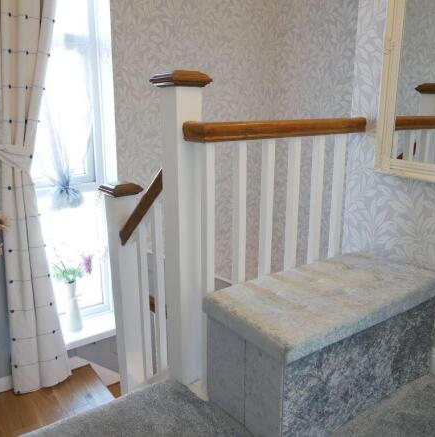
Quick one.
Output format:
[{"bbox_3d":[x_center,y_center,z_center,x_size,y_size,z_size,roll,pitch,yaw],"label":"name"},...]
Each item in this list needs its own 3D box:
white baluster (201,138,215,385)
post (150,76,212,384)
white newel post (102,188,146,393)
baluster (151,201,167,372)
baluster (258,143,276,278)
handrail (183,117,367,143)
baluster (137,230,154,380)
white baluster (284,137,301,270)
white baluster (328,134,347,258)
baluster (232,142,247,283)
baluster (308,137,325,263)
[{"bbox_3d":[-0.029,0.182,1.448,0.031,0.860,0.031,-10,17,-35],"label":"white baluster"},{"bbox_3d":[-0.115,0.062,1.489,0.141,1.064,0.141,-10,17,-35],"label":"post"},{"bbox_3d":[-0.406,0.347,1.979,0.137,1.022,0.137,-10,17,-35],"label":"white newel post"},{"bbox_3d":[-0.222,0.256,1.685,0.031,0.703,0.031,-10,17,-35],"label":"baluster"},{"bbox_3d":[0.177,0.145,1.597,0.031,0.860,0.031,-10,17,-35],"label":"baluster"},{"bbox_3d":[0.243,-0.315,1.536,0.782,0.060,0.117,-10,17,-35],"label":"handrail"},{"bbox_3d":[-0.298,0.352,1.815,0.031,0.712,0.031,-10,17,-35],"label":"baluster"},{"bbox_3d":[0.280,0.126,1.672,0.031,0.860,0.031,-10,17,-35],"label":"white baluster"},{"bbox_3d":[0.486,0.088,1.821,0.031,0.860,0.031,-10,17,-35],"label":"white baluster"},{"bbox_3d":[0.074,0.163,1.523,0.031,0.860,0.031,-10,17,-35],"label":"baluster"},{"bbox_3d":[0.383,0.107,1.746,0.031,0.860,0.031,-10,17,-35],"label":"baluster"}]

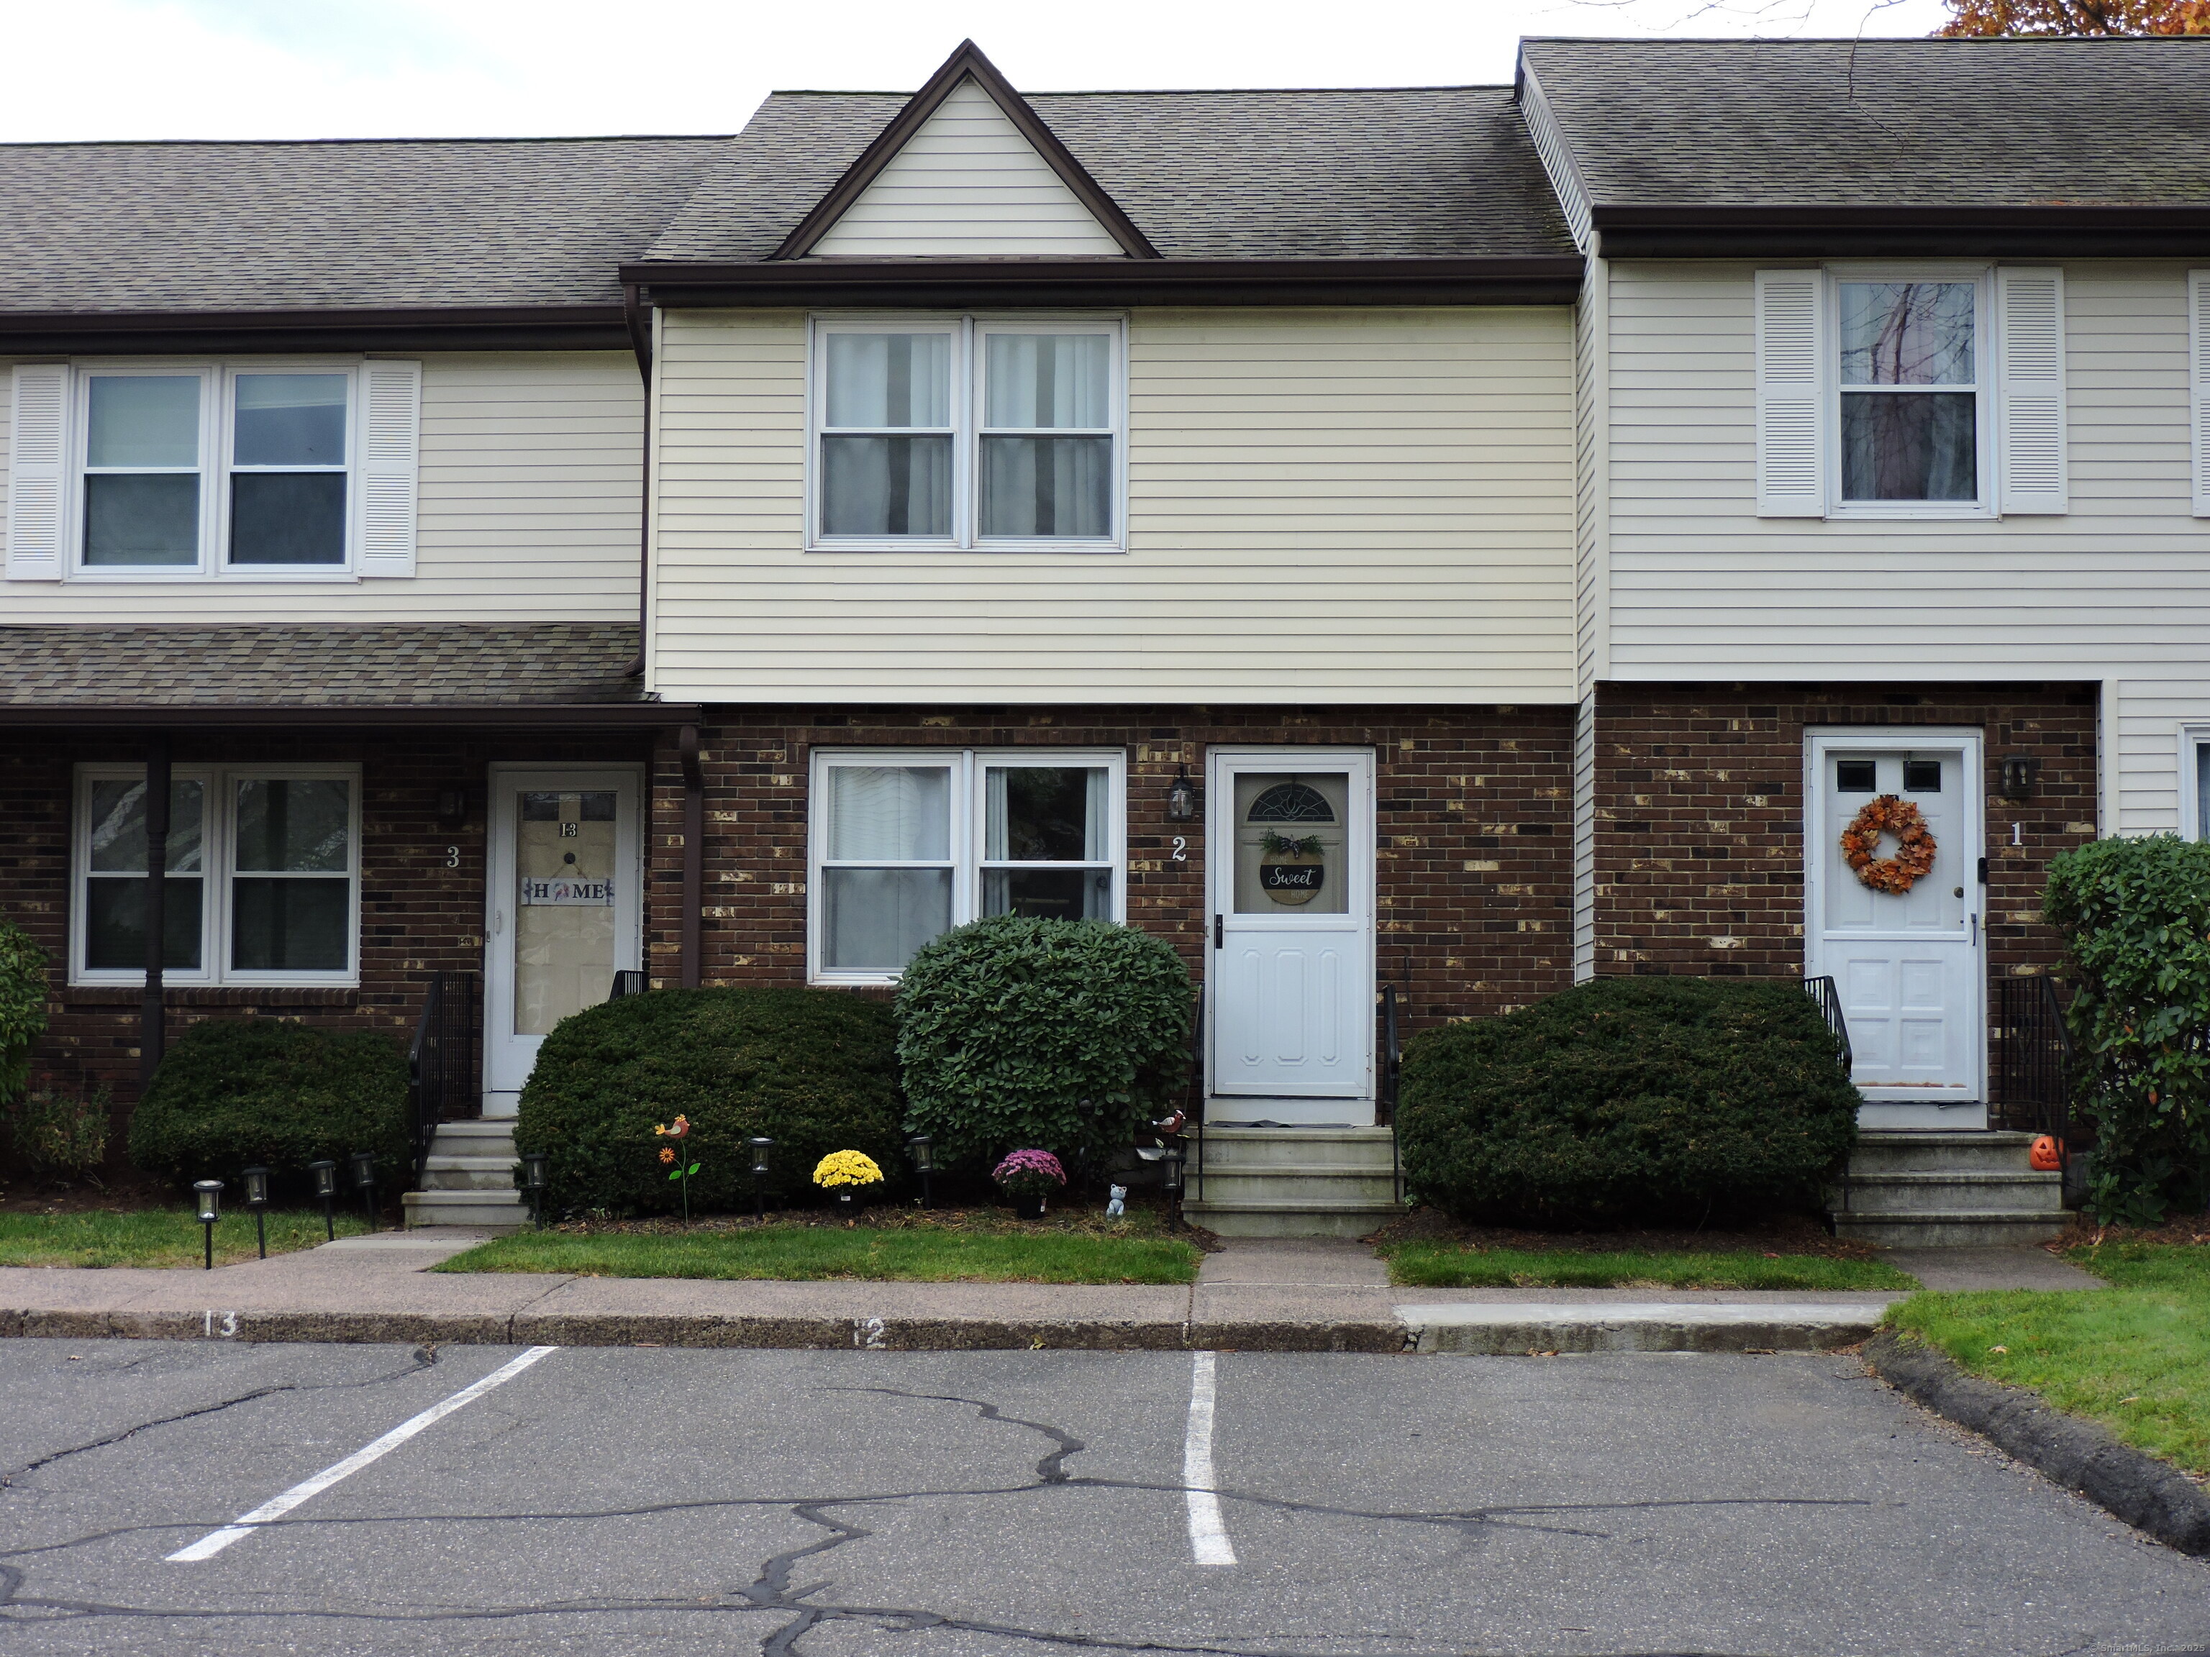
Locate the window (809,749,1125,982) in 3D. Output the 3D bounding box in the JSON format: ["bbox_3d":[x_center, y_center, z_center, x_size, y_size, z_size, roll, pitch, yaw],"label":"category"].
[{"bbox_3d":[-0.812,0.223,20.630,1.860,1.380,0.130,0,-4,2],"label":"window"}]

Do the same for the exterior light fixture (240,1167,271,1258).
[{"bbox_3d":[-4.231,1.928,17.608,0.138,0.473,0.138,-5,-4,1],"label":"exterior light fixture"}]

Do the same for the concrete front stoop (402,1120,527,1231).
[{"bbox_3d":[-3.408,2.037,21.100,1.220,0.600,1.680,0,-4,2],"label":"concrete front stoop"}]

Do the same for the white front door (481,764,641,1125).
[{"bbox_3d":[-3.399,0.705,22.050,0.980,2.160,0.100,0,-4,2],"label":"white front door"}]

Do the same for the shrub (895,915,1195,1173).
[{"bbox_3d":[-0.331,1.230,19.500,1.640,1.500,1.500,0,-4,2],"label":"shrub"}]

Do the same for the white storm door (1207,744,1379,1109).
[{"bbox_3d":[1.092,0.642,20.655,1.000,2.210,0.100,0,-4,2],"label":"white storm door"}]

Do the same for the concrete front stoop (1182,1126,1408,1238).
[{"bbox_3d":[1.057,1.992,19.810,1.245,0.560,1.500,0,-4,2],"label":"concrete front stoop"}]

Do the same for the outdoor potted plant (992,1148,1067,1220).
[{"bbox_3d":[-0.406,1.897,18.814,0.400,0.386,0.400,0,-4,2],"label":"outdoor potted plant"}]

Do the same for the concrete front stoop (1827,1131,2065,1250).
[{"bbox_3d":[4.330,1.901,18.594,1.240,0.560,1.500,0,-4,2],"label":"concrete front stoop"}]

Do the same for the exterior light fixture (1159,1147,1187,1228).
[{"bbox_3d":[0.359,1.906,18.500,0.140,0.420,0.140,0,-4,2],"label":"exterior light fixture"}]

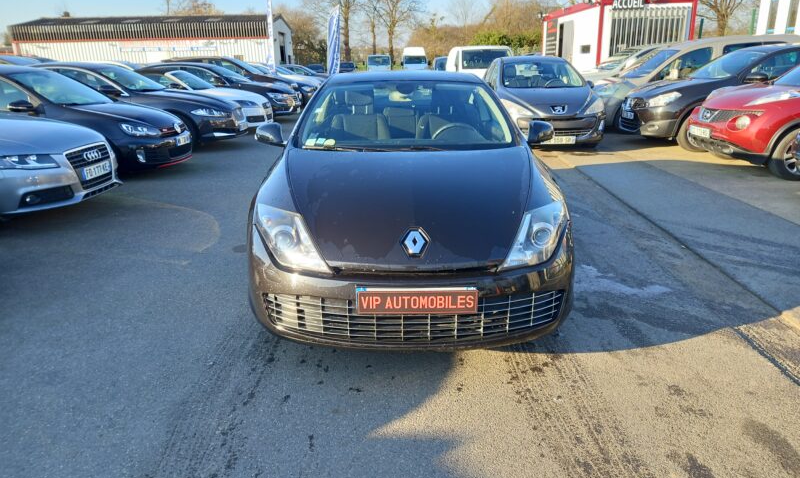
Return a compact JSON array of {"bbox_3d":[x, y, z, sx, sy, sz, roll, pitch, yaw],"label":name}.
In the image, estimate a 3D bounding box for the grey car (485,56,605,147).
[{"bbox_3d":[2.349,-2.527,10.484,1.850,1.500,4.270,-1,18,0],"label":"grey car"}]

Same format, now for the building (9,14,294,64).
[{"bbox_3d":[-20.508,-16.918,51.522,21.500,5.300,11.000,-1,18,0],"label":"building"}]

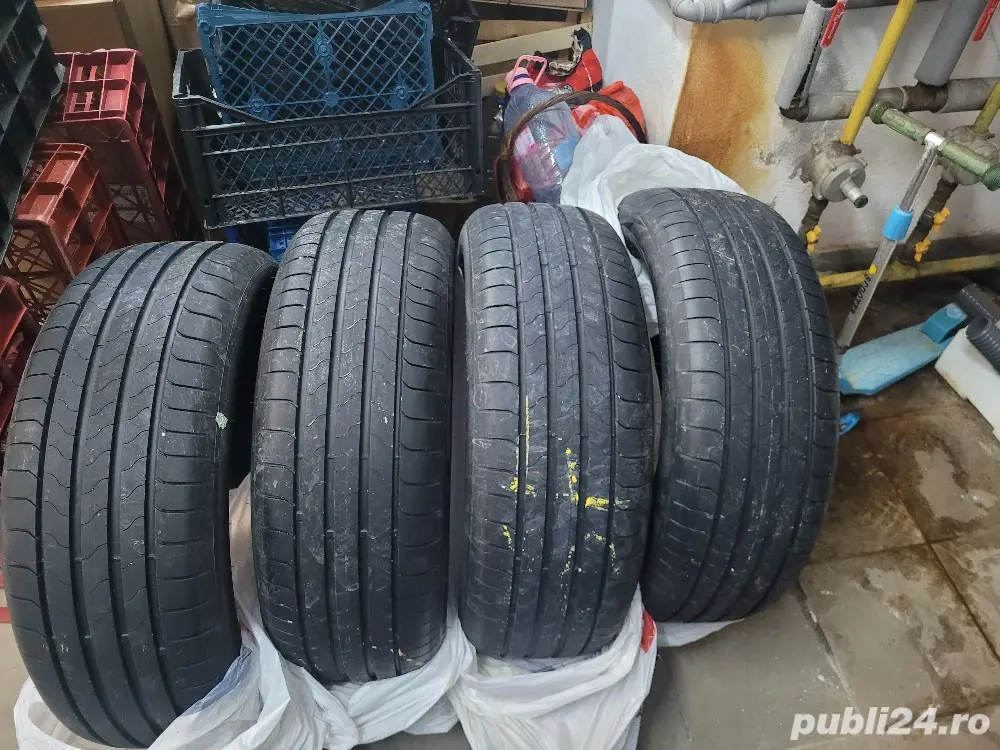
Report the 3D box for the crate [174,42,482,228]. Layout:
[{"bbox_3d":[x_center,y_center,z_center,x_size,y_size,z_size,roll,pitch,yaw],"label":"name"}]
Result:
[{"bbox_3d":[-0.382,-0.578,1.714,0.600,0.267,0.400,-10,37,-13],"label":"crate"}]

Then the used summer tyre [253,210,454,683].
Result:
[{"bbox_3d":[-0.193,0.100,1.184,0.228,0.697,0.697,1,51,-3],"label":"used summer tyre"}]

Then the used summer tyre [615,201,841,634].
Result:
[{"bbox_3d":[0.283,0.048,1.262,0.228,0.697,0.697,2,51,-7],"label":"used summer tyre"}]

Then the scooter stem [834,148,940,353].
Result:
[{"bbox_3d":[0.758,-0.224,1.496,0.050,0.543,0.048,-22,51,-15],"label":"scooter stem"}]

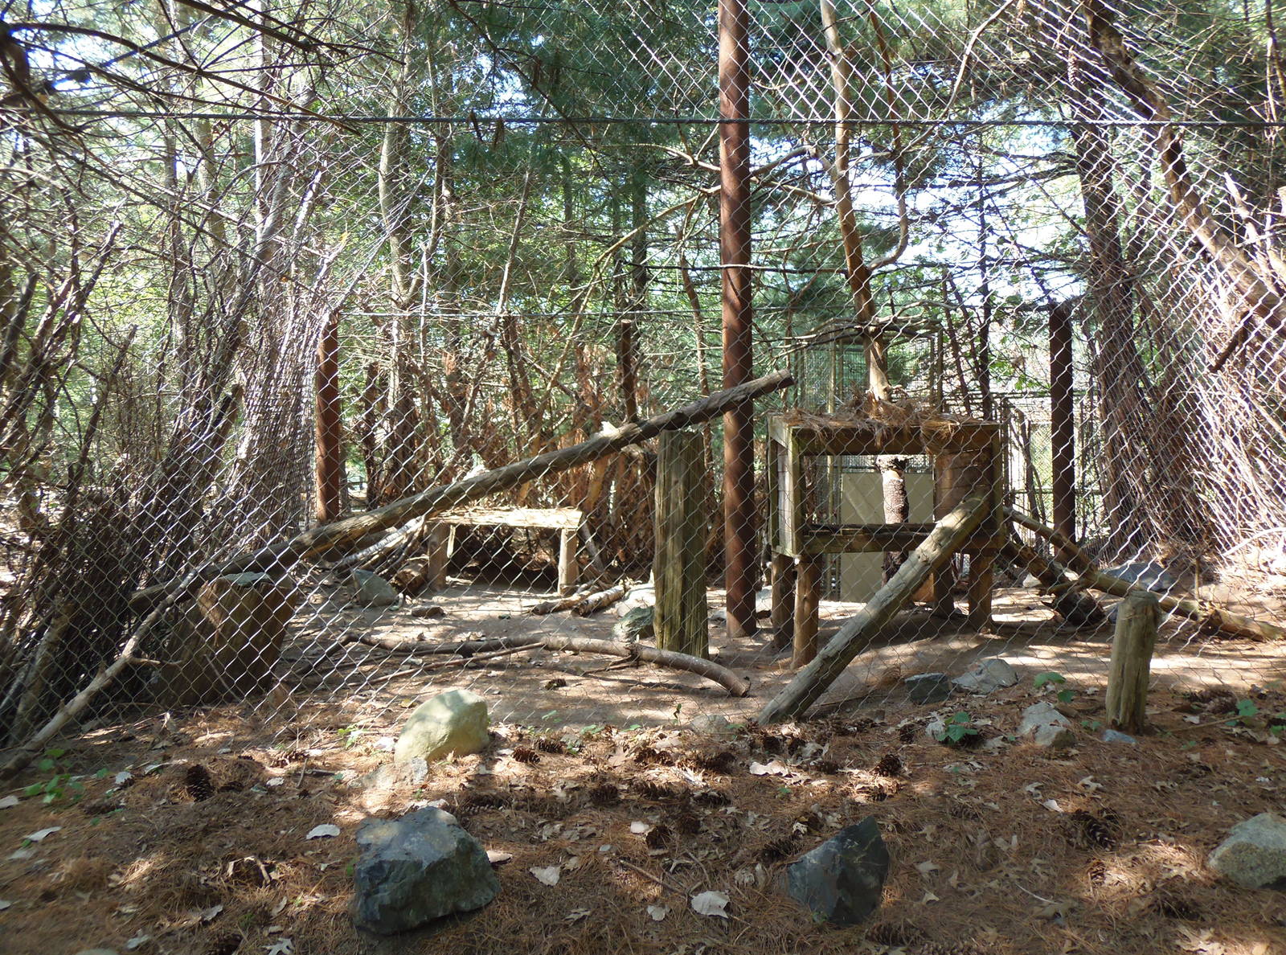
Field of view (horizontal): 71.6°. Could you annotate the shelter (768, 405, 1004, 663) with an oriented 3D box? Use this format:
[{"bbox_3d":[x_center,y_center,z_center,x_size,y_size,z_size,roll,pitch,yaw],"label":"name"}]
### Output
[{"bbox_3d":[1.170,0.285,4.450,0.990,1.180,0.620,0,-1,-4],"label":"shelter"}]

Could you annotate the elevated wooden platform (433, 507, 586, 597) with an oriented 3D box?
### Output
[{"bbox_3d":[-0.778,0.423,5.227,0.830,0.410,0.600,-1,3,0],"label":"elevated wooden platform"}]

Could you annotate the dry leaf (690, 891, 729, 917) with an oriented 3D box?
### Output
[{"bbox_3d":[0.137,0.873,1.824,0.085,0.020,0.070,-1,3,0],"label":"dry leaf"}]

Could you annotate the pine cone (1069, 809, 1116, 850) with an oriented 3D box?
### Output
[{"bbox_3d":[1.081,0.848,2.140,0.065,0.055,0.110,0,-1,-34],"label":"pine cone"}]

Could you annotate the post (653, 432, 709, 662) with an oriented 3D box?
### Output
[{"bbox_3d":[0.192,0.327,4.360,0.250,1.100,0.240,0,-1,0],"label":"post"}]

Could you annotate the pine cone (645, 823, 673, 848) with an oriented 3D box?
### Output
[{"bbox_3d":[0.037,0.866,2.150,0.065,0.050,0.070,0,-1,0],"label":"pine cone"}]

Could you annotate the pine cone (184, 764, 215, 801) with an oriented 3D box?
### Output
[{"bbox_3d":[-1.117,0.769,2.249,0.068,0.095,0.068,-13,3,-25],"label":"pine cone"}]

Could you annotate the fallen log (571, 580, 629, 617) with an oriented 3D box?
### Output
[{"bbox_3d":[-0.261,0.763,5.625,0.085,0.090,0.736,0,-1,21],"label":"fallen log"}]

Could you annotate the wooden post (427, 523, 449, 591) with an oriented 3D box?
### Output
[{"bbox_3d":[-1.180,0.446,5.115,0.105,0.385,0.105,-1,3,0],"label":"wooden post"}]

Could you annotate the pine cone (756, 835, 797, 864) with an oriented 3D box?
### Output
[{"bbox_3d":[0.298,0.832,1.993,0.095,0.056,0.060,-2,3,-30],"label":"pine cone"}]

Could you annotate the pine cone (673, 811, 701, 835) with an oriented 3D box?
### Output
[{"bbox_3d":[0.104,0.816,2.104,0.066,0.055,0.068,-1,3,0],"label":"pine cone"}]

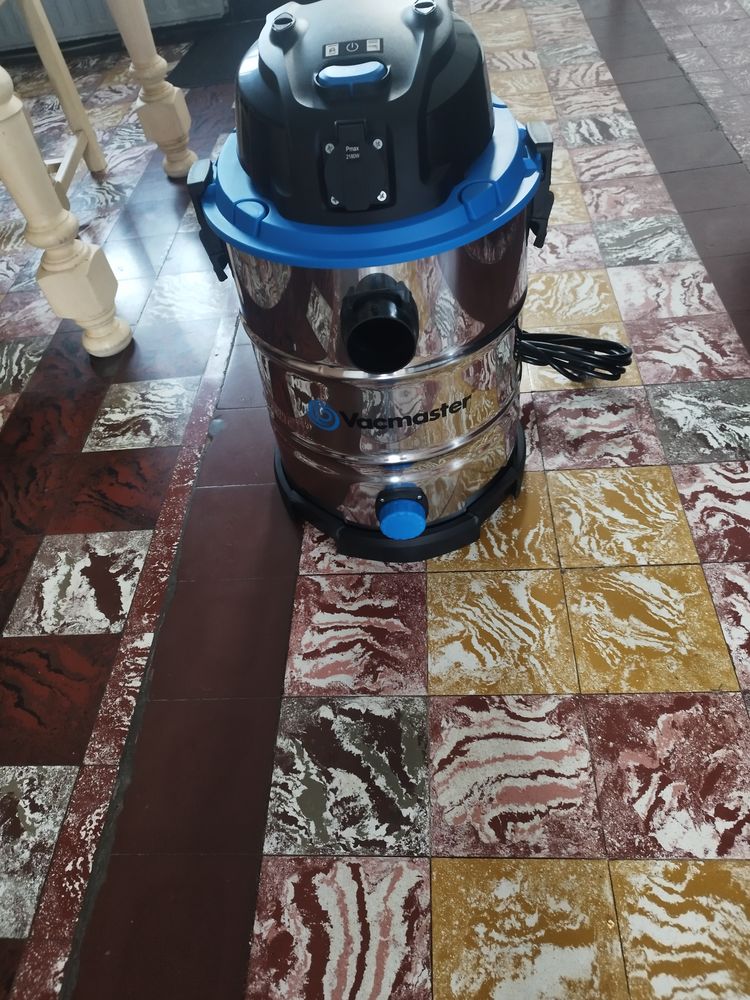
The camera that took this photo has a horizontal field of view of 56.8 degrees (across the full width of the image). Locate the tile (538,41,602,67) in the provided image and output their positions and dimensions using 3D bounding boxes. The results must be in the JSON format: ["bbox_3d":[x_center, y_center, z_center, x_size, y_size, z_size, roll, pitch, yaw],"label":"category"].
[{"bbox_3d":[0.662,-1.503,2.358,0.202,0.015,0.199,-3,50,7],"label":"tile"}]

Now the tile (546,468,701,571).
[{"bbox_3d":[0.385,0.028,1.101,0.202,0.015,0.199,-3,50,7],"label":"tile"}]

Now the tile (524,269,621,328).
[{"bbox_3d":[0.408,-0.428,1.485,0.202,0.015,0.199,-3,50,7],"label":"tile"}]

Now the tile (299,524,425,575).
[{"bbox_3d":[-0.013,0.043,1.146,0.200,0.012,0.200,-2,49,7],"label":"tile"}]

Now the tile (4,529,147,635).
[{"bbox_3d":[-0.476,0.137,1.136,0.198,0.012,0.200,-2,49,7],"label":"tile"}]

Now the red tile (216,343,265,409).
[{"bbox_3d":[-0.203,-0.257,1.433,0.208,0.015,0.201,-3,50,7],"label":"red tile"}]

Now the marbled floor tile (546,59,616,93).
[{"bbox_3d":[0.553,-1.137,1.882,0.168,0.015,0.168,-2,49,7],"label":"marbled floor tile"}]

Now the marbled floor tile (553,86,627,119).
[{"bbox_3d":[0.651,-1.202,2.109,0.200,0.012,0.200,-2,49,7],"label":"marbled floor tile"}]

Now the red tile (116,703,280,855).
[{"bbox_3d":[-0.227,0.357,0.910,0.194,0.012,0.200,-2,49,7],"label":"red tile"}]

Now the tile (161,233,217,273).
[{"bbox_3d":[-0.368,-0.535,1.507,0.168,0.015,0.173,-2,49,7],"label":"tile"}]

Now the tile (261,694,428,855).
[{"bbox_3d":[-0.030,0.348,0.887,0.200,0.012,0.200,-2,49,7],"label":"tile"}]

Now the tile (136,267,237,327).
[{"bbox_3d":[-0.446,-0.481,1.660,0.198,0.015,0.203,-3,50,7],"label":"tile"}]

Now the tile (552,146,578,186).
[{"bbox_3d":[0.431,-0.885,1.869,0.202,0.015,0.199,-3,50,7],"label":"tile"}]

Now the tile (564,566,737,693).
[{"bbox_3d":[0.376,0.179,0.970,0.200,0.012,0.200,-2,49,7],"label":"tile"}]

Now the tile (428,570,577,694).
[{"bbox_3d":[0.177,0.188,0.993,0.200,0.012,0.200,-2,49,7],"label":"tile"}]

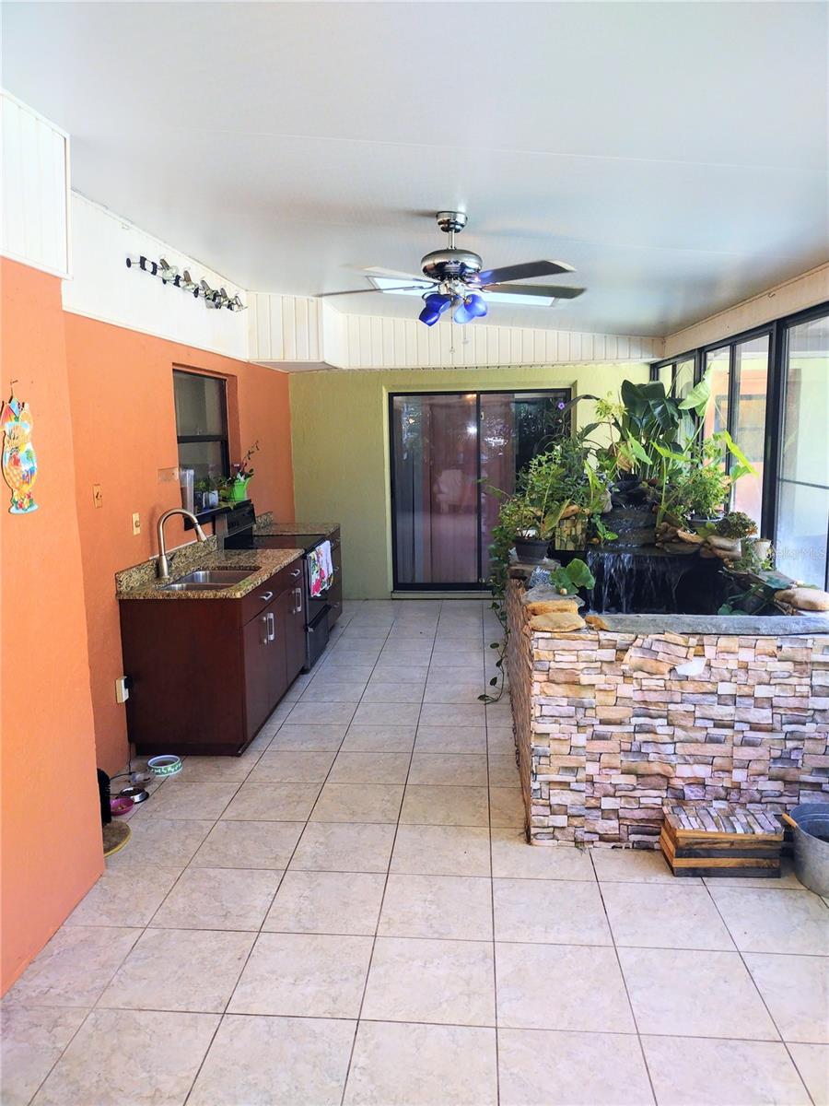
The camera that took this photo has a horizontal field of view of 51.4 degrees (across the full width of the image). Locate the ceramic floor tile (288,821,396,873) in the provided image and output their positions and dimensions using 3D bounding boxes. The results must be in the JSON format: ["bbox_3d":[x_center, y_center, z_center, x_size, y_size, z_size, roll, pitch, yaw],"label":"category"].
[{"bbox_3d":[-0.301,1.284,3.759,0.420,0.010,0.420,0,9,5],"label":"ceramic floor tile"}]

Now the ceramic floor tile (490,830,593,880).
[{"bbox_3d":[0.542,1.288,3.687,0.420,0.010,0.420,0,9,5],"label":"ceramic floor tile"}]

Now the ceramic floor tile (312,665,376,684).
[{"bbox_3d":[-0.511,0.872,6.187,0.405,0.010,0.417,0,8,4],"label":"ceramic floor tile"}]

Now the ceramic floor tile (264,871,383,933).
[{"bbox_3d":[-0.321,1.307,3.220,0.405,0.010,0.417,0,8,4],"label":"ceramic floor tile"}]

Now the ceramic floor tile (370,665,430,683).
[{"bbox_3d":[-0.100,0.871,6.170,0.408,0.010,0.420,0,9,4],"label":"ceramic floor tile"}]

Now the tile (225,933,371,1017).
[{"bbox_3d":[-0.368,1.421,2.913,0.420,0.010,0.420,0,9,5],"label":"tile"}]

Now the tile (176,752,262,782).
[{"bbox_3d":[-1.066,1.149,4.648,0.420,0.010,0.420,0,9,5],"label":"tile"}]

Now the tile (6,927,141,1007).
[{"bbox_3d":[-1.116,1.360,2.841,0.309,0.010,0.423,0,8,4],"label":"tile"}]

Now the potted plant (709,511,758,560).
[{"bbox_3d":[1.817,-0.102,4.907,0.240,0.260,0.240,0,9,5],"label":"potted plant"}]

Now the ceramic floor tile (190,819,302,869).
[{"bbox_3d":[-0.694,1.239,3.657,0.403,0.010,0.423,0,8,4],"label":"ceramic floor tile"}]

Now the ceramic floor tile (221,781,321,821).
[{"bbox_3d":[-0.667,1.181,4.089,0.405,0.010,0.417,0,8,4],"label":"ceramic floor tile"}]

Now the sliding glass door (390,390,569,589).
[{"bbox_3d":[0.643,-0.599,8.626,1.780,2.000,0.100,0,8,4],"label":"sliding glass door"}]

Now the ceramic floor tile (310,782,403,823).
[{"bbox_3d":[-0.260,1.189,4.078,0.408,0.010,0.420,0,9,4],"label":"ceramic floor tile"}]

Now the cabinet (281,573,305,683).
[{"bbox_3d":[-1.071,0.508,5.830,0.550,0.620,0.579,0,9,4],"label":"cabinet"}]

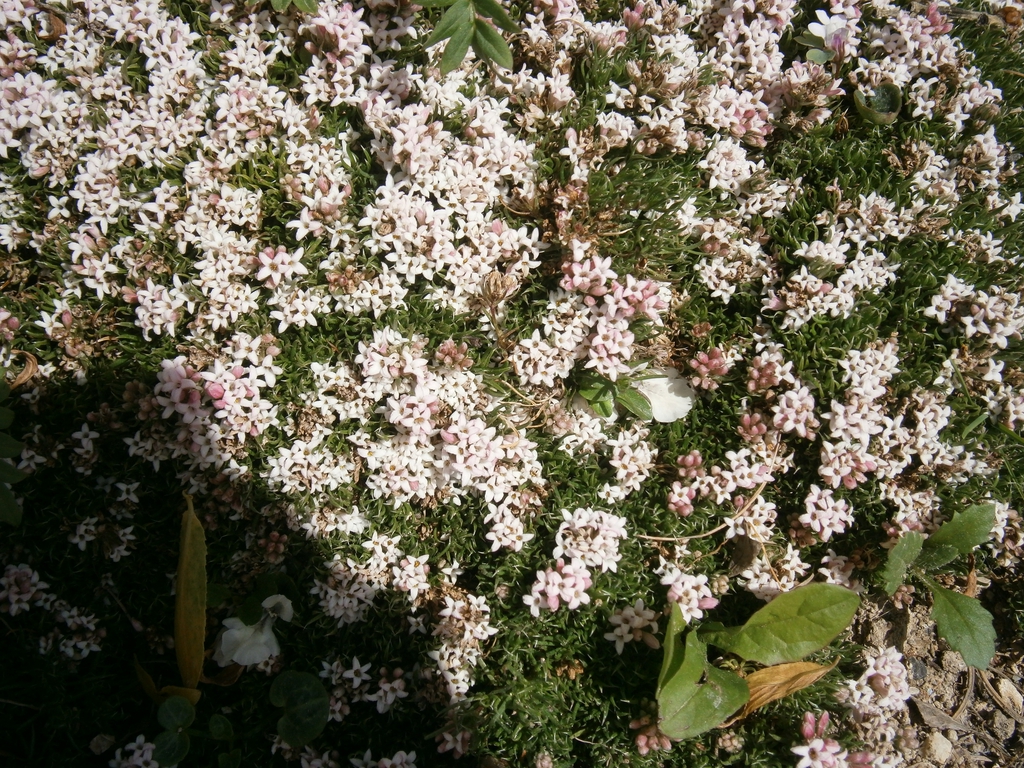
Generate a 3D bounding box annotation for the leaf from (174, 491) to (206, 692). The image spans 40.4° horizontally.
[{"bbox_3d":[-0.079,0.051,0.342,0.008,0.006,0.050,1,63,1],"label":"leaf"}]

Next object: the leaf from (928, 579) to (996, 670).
[{"bbox_3d":[0.109,0.059,0.342,0.014,0.006,0.025,-25,67,-11],"label":"leaf"}]

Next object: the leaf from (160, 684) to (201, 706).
[{"bbox_3d":[-0.081,0.076,0.341,0.011,0.003,0.004,12,66,6],"label":"leaf"}]

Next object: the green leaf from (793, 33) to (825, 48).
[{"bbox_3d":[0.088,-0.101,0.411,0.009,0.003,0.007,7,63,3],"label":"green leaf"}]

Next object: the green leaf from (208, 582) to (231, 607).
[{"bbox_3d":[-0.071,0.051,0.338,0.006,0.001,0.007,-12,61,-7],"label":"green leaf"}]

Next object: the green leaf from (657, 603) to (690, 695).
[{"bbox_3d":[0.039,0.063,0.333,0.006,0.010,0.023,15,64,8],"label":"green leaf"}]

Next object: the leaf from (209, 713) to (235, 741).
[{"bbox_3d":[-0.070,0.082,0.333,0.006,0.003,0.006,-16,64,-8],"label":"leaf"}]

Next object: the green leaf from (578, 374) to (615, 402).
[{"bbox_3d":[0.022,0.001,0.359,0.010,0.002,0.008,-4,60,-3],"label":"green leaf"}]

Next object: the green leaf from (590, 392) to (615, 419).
[{"bbox_3d":[0.024,0.006,0.367,0.005,0.003,0.008,-32,69,-14],"label":"green leaf"}]

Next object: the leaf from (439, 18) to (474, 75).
[{"bbox_3d":[-0.016,-0.099,0.407,0.007,0.004,0.022,21,67,9],"label":"leaf"}]

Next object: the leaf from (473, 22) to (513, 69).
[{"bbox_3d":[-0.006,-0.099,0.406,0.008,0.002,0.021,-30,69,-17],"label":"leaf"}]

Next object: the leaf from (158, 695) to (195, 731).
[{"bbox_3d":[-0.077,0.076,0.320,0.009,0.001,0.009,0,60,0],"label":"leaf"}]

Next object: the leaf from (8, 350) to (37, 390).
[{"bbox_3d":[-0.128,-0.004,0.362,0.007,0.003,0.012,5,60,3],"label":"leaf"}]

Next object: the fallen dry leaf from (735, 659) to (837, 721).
[{"bbox_3d":[0.065,0.074,0.335,0.033,0.007,0.008,-26,68,-12],"label":"fallen dry leaf"}]

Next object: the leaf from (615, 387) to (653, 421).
[{"bbox_3d":[0.032,0.005,0.366,0.012,0.003,0.005,41,71,17],"label":"leaf"}]

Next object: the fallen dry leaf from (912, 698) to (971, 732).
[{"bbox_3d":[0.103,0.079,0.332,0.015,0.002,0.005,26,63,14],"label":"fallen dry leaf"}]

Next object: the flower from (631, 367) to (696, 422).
[{"bbox_3d":[0.040,0.003,0.366,0.017,0.006,0.015,23,67,10],"label":"flower"}]

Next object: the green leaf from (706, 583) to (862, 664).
[{"bbox_3d":[0.066,0.056,0.337,0.040,0.009,0.015,-14,66,-6],"label":"green leaf"}]

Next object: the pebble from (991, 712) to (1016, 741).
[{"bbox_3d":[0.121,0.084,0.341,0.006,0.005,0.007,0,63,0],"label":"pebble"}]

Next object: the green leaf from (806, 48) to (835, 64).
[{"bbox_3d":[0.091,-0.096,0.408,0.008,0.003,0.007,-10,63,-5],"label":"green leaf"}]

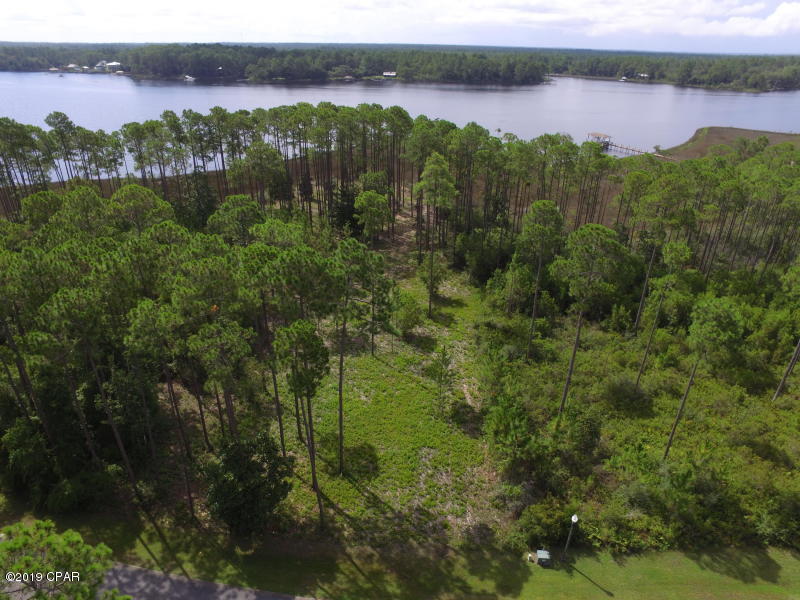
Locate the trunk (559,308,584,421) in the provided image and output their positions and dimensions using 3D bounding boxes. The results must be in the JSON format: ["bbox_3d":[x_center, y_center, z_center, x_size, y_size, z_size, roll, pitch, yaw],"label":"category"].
[{"bbox_3d":[14.328,5.924,39.061,0.360,12.510,0.360,0,29,0],"label":"trunk"}]

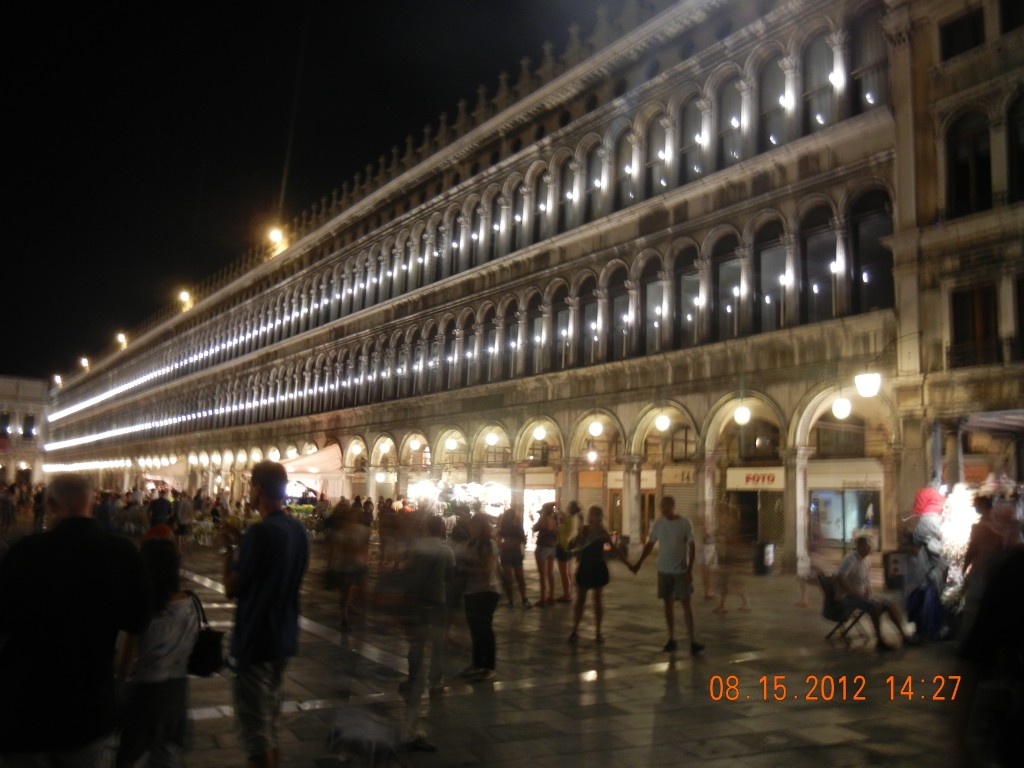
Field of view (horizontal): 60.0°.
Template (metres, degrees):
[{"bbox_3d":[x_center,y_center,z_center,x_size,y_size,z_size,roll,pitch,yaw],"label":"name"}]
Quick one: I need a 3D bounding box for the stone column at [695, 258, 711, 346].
[{"bbox_3d":[5.518,-2.384,25.314,0.360,2.560,0.360,7,-10,-34],"label":"stone column"}]

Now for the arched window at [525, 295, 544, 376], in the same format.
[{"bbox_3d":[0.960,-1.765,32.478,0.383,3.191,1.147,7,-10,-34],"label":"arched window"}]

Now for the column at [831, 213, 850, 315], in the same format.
[{"bbox_3d":[7.985,-2.855,21.497,0.360,2.480,0.360,8,-10,-34],"label":"column"}]

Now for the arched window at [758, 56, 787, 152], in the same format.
[{"bbox_3d":[7.058,-7.557,24.094,0.250,2.760,1.060,7,-10,-34],"label":"arched window"}]

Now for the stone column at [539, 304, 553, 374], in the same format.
[{"bbox_3d":[1.198,-1.612,31.691,0.383,2.627,0.383,2,-8,0],"label":"stone column"}]

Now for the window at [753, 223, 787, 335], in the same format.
[{"bbox_3d":[6.833,-2.833,23.528,0.260,2.970,1.070,7,-10,-34],"label":"window"}]

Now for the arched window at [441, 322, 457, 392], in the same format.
[{"bbox_3d":[-2.616,-1.224,37.950,0.323,3.030,1.071,8,-10,-34],"label":"arched window"}]

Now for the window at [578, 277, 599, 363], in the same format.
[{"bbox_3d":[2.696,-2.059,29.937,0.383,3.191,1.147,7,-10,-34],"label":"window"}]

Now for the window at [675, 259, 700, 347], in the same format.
[{"bbox_3d":[5.200,-2.437,26.019,0.300,2.800,1.120,8,-10,-34],"label":"window"}]

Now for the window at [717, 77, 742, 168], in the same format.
[{"bbox_3d":[6.257,-7.527,25.485,0.300,2.800,1.120,8,-10,-34],"label":"window"}]

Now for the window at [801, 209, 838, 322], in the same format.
[{"bbox_3d":[7.689,-2.979,22.280,0.260,2.970,1.070,7,-10,-34],"label":"window"}]

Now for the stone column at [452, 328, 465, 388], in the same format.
[{"bbox_3d":[-2.292,-1.052,37.217,0.394,2.626,0.394,8,-10,-34],"label":"stone column"}]

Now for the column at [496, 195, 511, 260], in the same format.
[{"bbox_3d":[-0.335,-6.114,34.594,0.400,2.650,0.390,7,-10,-34],"label":"column"}]

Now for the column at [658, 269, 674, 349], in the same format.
[{"bbox_3d":[4.612,-2.165,26.420,0.400,2.470,0.390,7,-10,-34],"label":"column"}]

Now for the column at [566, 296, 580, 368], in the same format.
[{"bbox_3d":[2.091,-1.754,30.382,0.383,2.607,0.383,2,-8,0],"label":"column"}]

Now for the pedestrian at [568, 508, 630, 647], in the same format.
[{"bbox_3d":[1.082,2.323,10.850,0.720,1.650,0.420,0,-8,16],"label":"pedestrian"}]

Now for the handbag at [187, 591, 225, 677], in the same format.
[{"bbox_3d":[-1.312,1.068,3.800,0.130,0.370,0.240,3,-8,-3],"label":"handbag"}]

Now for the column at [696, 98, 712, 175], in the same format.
[{"bbox_3d":[5.613,-7.236,25.934,0.360,2.430,0.360,2,-8,0],"label":"column"}]

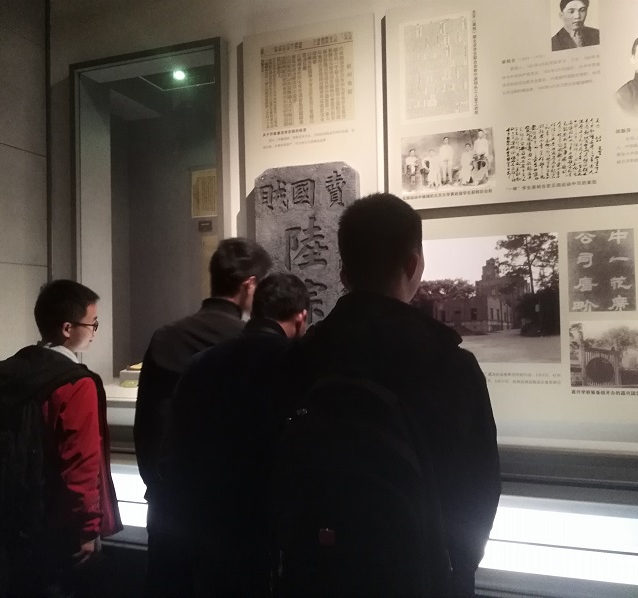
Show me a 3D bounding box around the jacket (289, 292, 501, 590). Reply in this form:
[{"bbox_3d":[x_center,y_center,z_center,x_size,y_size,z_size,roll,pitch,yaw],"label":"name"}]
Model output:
[{"bbox_3d":[0.130,0.301,1.210,0.490,0.640,0.310,-2,-2,20],"label":"jacket"}]

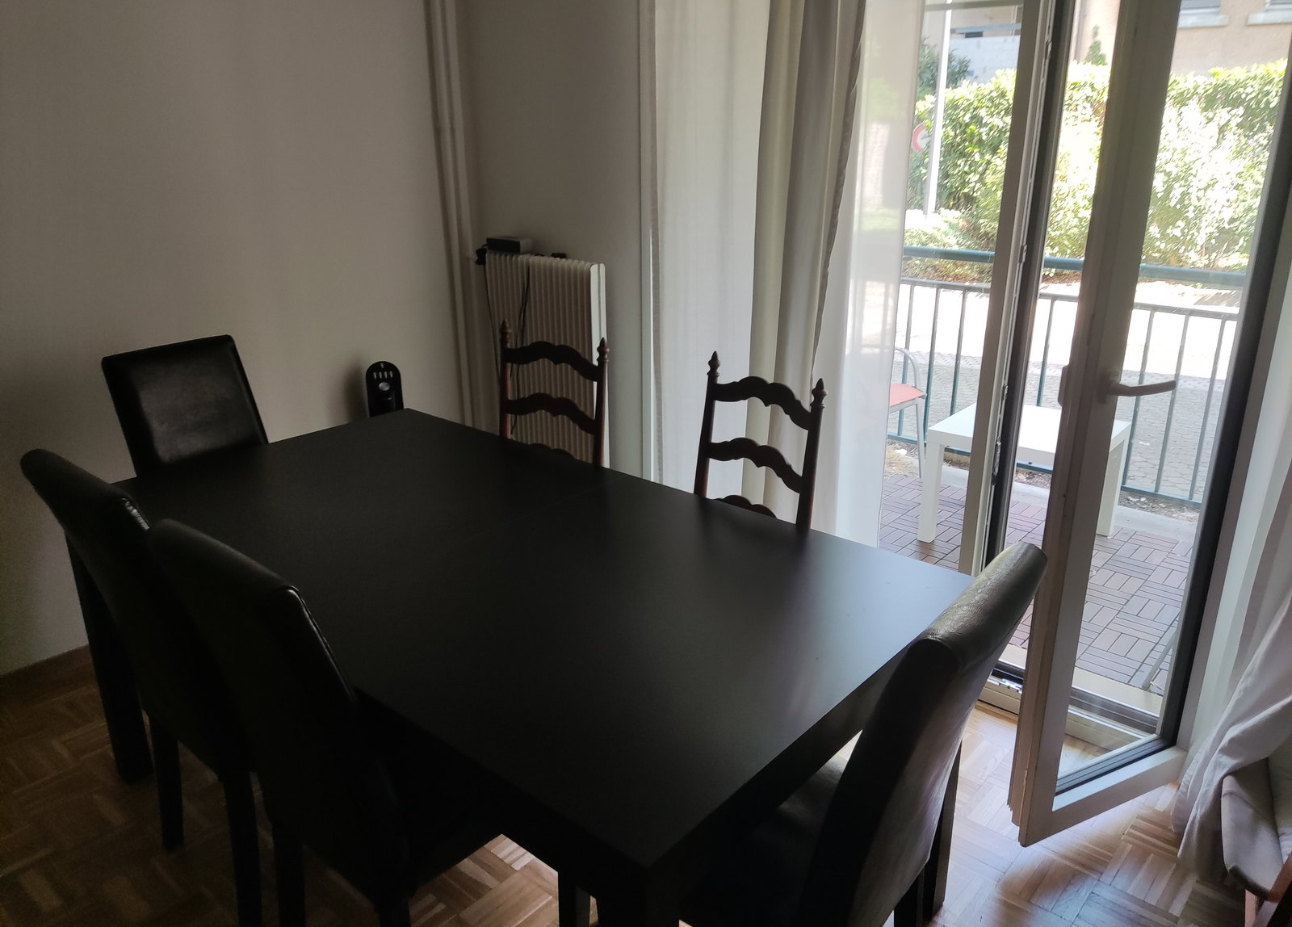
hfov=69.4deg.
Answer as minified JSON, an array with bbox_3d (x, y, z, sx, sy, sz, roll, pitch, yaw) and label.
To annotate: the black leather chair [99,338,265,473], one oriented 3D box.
[{"bbox_3d":[-1.115,0.178,2.615,0.600,0.960,0.430,15,24,37],"label":"black leather chair"}]

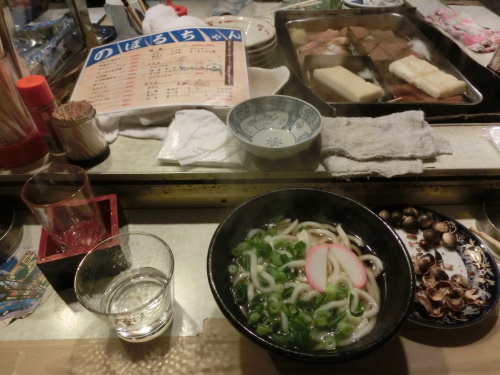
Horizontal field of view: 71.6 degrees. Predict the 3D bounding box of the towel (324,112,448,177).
[{"bbox_3d":[0.182,-0.066,0.481,0.172,0.029,0.115,-2,44,-1],"label":"towel"}]

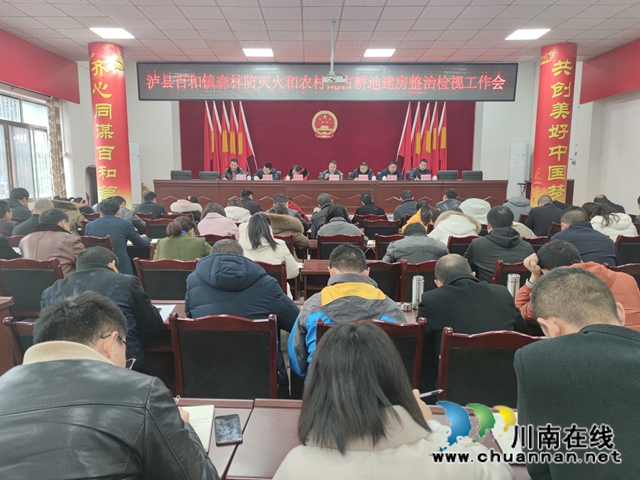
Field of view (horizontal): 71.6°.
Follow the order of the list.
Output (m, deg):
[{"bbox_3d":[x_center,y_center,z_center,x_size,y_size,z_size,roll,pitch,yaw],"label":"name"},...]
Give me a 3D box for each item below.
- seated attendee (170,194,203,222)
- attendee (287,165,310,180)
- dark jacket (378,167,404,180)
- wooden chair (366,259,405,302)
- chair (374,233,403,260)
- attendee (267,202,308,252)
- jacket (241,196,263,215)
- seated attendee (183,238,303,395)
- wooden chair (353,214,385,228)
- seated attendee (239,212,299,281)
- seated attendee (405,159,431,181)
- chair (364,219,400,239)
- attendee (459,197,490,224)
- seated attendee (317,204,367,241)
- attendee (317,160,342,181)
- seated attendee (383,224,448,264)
[{"bbox_3d":[-2.070,-0.085,6.944,0.500,1.190,0.740,0,9,0],"label":"seated attendee"},{"bbox_3d":[-0.521,-1.190,10.338,0.560,1.100,0.750,0,9,-1],"label":"attendee"},{"bbox_3d":[1.408,-1.115,8.754,0.510,0.580,0.480,1,8,2],"label":"dark jacket"},{"bbox_3d":[0.351,0.587,3.314,0.460,0.980,0.560,0,8,-1],"label":"wooden chair"},{"bbox_3d":[0.762,0.372,4.605,0.460,0.940,0.540,0,8,0],"label":"chair"},{"bbox_3d":[-0.370,0.220,4.806,0.540,1.220,0.760,0,9,0],"label":"attendee"},{"bbox_3d":[-1.085,-0.303,6.940,0.460,0.690,0.460,2,8,11],"label":"jacket"},{"bbox_3d":[-0.380,0.598,2.355,0.570,1.200,0.760,0,9,3],"label":"seated attendee"},{"bbox_3d":[0.759,0.095,6.822,0.460,0.960,0.520,1,8,2],"label":"wooden chair"},{"bbox_3d":[-0.382,0.388,3.502,0.520,1.218,0.750,0,8,0],"label":"seated attendee"},{"bbox_3d":[1.984,-0.981,8.832,0.490,1.260,0.630,1,8,2],"label":"seated attendee"},{"bbox_3d":[0.808,0.182,6.085,0.460,0.950,0.540,0,9,-1],"label":"chair"},{"bbox_3d":[1.960,0.082,5.813,0.480,1.280,0.750,0,8,-1],"label":"attendee"},{"bbox_3d":[0.223,0.229,4.868,0.530,1.210,0.750,0,9,-1],"label":"seated attendee"},{"bbox_3d":[0.239,-0.947,8.857,0.530,1.250,0.750,0,8,0],"label":"attendee"},{"bbox_3d":[0.710,0.459,3.514,0.520,1.180,0.780,0,8,-1],"label":"seated attendee"}]

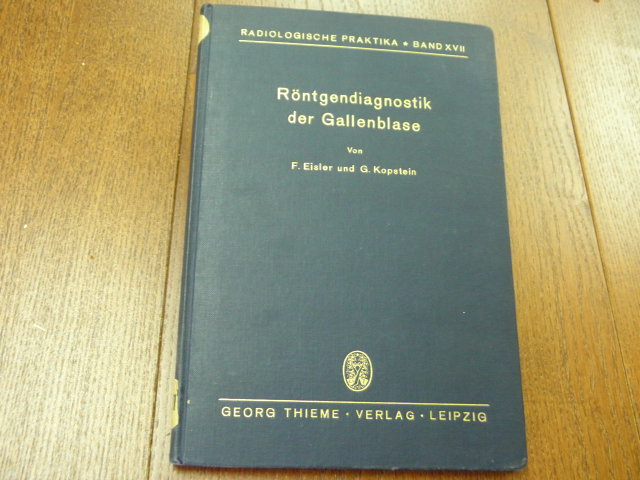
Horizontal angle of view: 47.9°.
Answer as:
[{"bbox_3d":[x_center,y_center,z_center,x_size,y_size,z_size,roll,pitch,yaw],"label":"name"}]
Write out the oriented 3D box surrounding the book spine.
[{"bbox_3d":[-0.062,-0.013,0.368,0.009,0.013,0.243,3,72,-6],"label":"book spine"}]

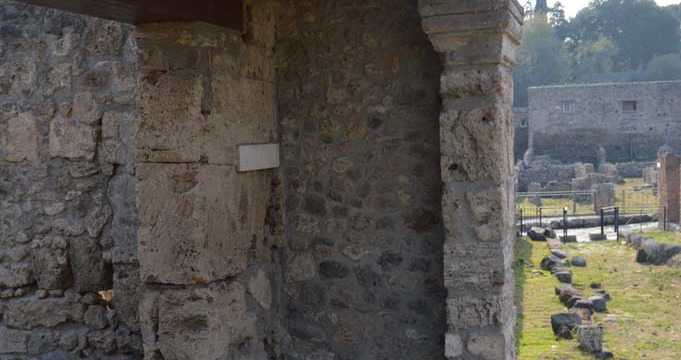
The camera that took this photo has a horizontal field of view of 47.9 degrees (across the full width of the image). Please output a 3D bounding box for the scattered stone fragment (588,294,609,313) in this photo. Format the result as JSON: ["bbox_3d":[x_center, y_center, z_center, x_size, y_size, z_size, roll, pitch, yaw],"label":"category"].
[{"bbox_3d":[3.530,1.690,10.500,0.260,0.200,0.250,0,4,19],"label":"scattered stone fragment"}]

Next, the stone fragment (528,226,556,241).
[{"bbox_3d":[5.483,1.450,20.835,0.749,0.320,0.450,0,5,15],"label":"stone fragment"}]

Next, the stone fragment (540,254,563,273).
[{"bbox_3d":[3.725,1.472,13.550,0.381,0.270,0.330,0,5,15],"label":"stone fragment"}]

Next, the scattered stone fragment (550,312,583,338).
[{"bbox_3d":[2.326,1.495,7.901,0.320,0.220,0.270,0,5,16],"label":"scattered stone fragment"}]

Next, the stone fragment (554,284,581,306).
[{"bbox_3d":[2.932,1.489,9.913,0.326,0.230,0.320,0,5,16],"label":"stone fragment"}]

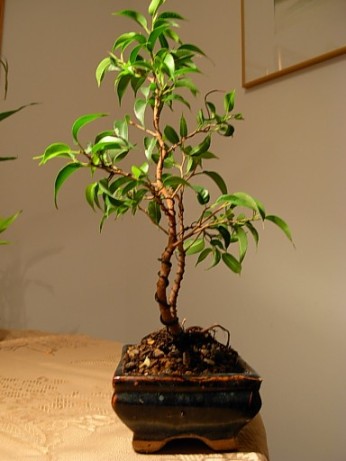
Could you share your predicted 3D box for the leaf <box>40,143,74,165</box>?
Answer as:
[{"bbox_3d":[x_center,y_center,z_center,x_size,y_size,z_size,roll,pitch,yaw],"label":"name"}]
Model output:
[{"bbox_3d":[-0.127,-0.083,0.545,0.037,0.023,0.014,0,-4,0],"label":"leaf"}]

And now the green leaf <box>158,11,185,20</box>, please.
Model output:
[{"bbox_3d":[-0.002,-0.246,0.580,0.031,0.009,0.014,1,31,-7],"label":"green leaf"}]

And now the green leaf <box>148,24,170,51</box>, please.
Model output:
[{"bbox_3d":[-0.016,-0.191,0.500,0.010,0.034,0.013,27,23,-25],"label":"green leaf"}]

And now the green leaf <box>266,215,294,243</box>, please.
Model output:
[{"bbox_3d":[0.118,-0.003,0.550,0.010,0.043,0.013,-47,-9,27],"label":"green leaf"}]

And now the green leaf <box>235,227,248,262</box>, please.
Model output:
[{"bbox_3d":[0.074,0.015,0.545,0.012,0.038,0.010,3,-10,-18],"label":"green leaf"}]

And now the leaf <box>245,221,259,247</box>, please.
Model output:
[{"bbox_3d":[0.080,0.003,0.505,0.008,0.028,0.011,-24,0,34],"label":"leaf"}]

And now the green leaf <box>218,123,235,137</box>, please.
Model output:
[{"bbox_3d":[0.054,-0.102,0.510,0.016,0.014,0.016,13,1,18],"label":"green leaf"}]

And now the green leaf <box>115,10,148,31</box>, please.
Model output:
[{"bbox_3d":[-0.046,-0.243,0.580,0.043,0.014,0.010,24,-54,-11],"label":"green leaf"}]

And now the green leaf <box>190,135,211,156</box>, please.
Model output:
[{"bbox_3d":[0.031,-0.093,0.555,0.011,0.032,0.012,42,-3,8],"label":"green leaf"}]

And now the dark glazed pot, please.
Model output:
[{"bbox_3d":[0.009,0.171,0.527,0.130,0.069,0.175,0,-4,-3],"label":"dark glazed pot"}]

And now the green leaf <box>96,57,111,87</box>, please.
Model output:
[{"bbox_3d":[-0.069,-0.157,0.500,0.010,0.032,0.012,26,-13,-23],"label":"green leaf"}]

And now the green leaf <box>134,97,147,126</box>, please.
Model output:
[{"bbox_3d":[-0.036,-0.129,0.555,0.014,0.032,0.009,2,-12,22],"label":"green leaf"}]

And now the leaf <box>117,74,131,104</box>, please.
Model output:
[{"bbox_3d":[-0.048,-0.137,0.490,0.014,0.032,0.010,6,-7,25],"label":"leaf"}]

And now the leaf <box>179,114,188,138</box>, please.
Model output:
[{"bbox_3d":[0.012,-0.115,0.557,0.009,0.027,0.010,0,-4,0],"label":"leaf"}]

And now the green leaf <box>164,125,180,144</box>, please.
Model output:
[{"bbox_3d":[0.000,-0.099,0.520,0.012,0.023,0.006,-40,18,-11],"label":"green leaf"}]

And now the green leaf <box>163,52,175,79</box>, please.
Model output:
[{"bbox_3d":[-0.004,-0.179,0.548,0.012,0.028,0.013,1,-4,-17],"label":"green leaf"}]

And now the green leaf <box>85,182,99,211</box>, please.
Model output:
[{"bbox_3d":[-0.087,-0.036,0.540,0.010,0.032,0.013,18,-20,-42],"label":"green leaf"}]

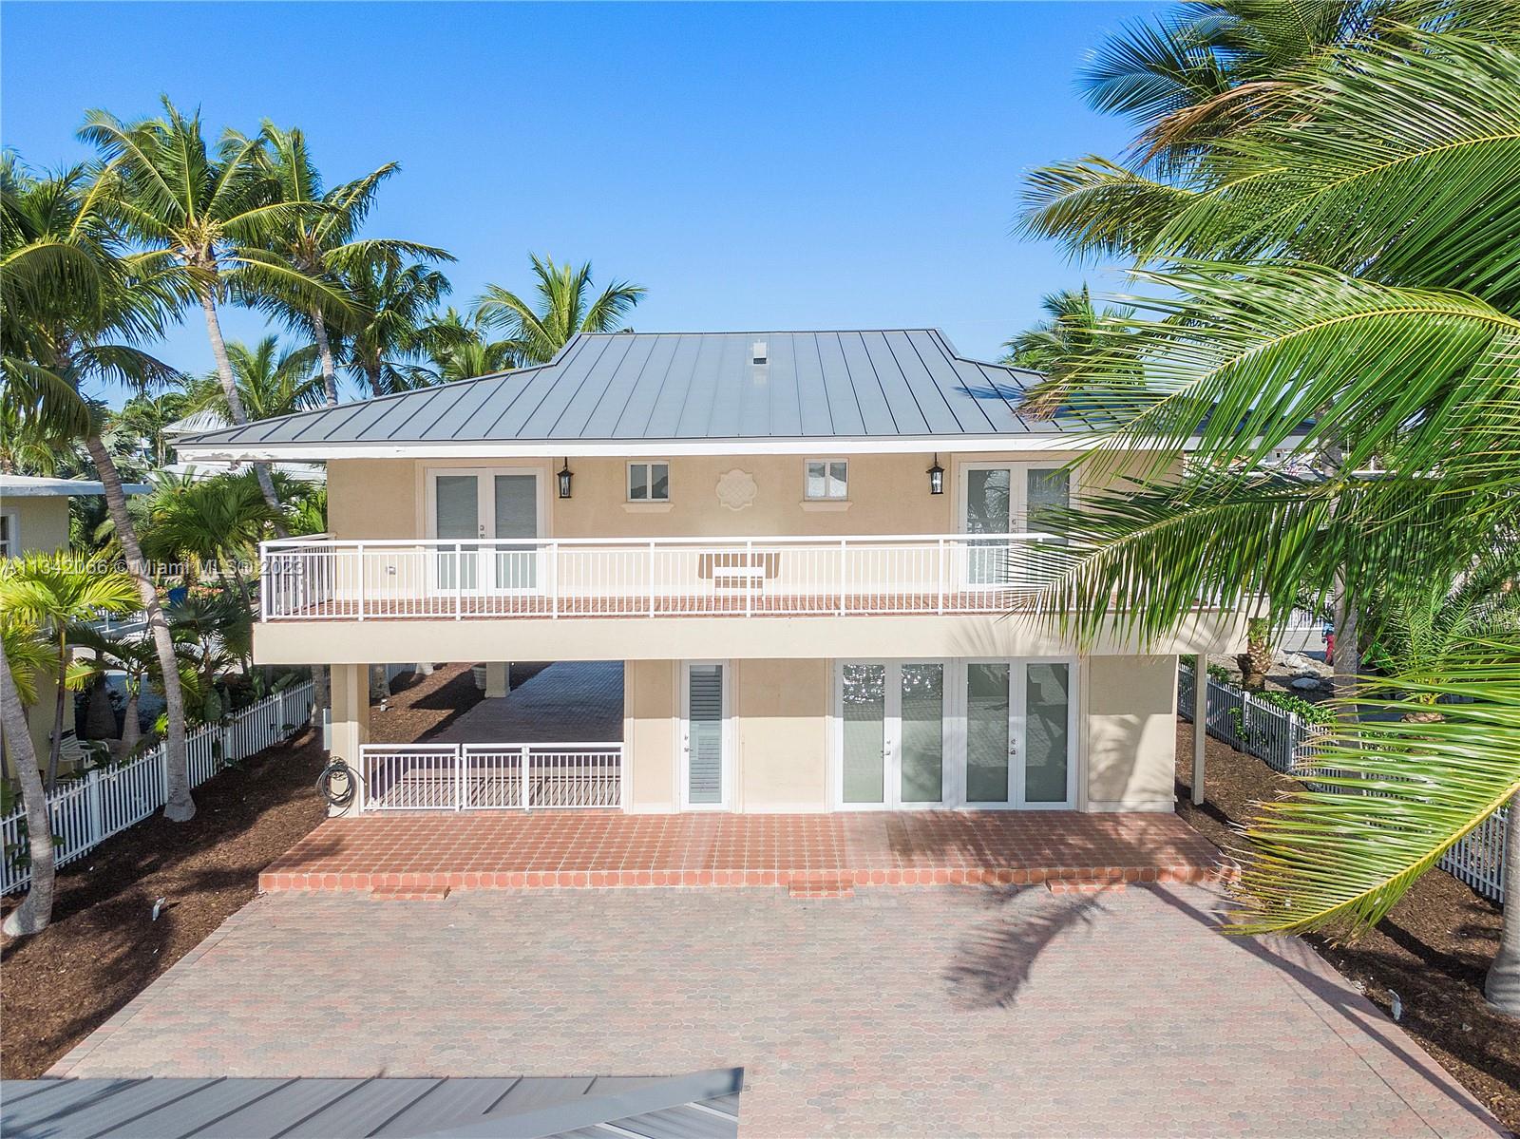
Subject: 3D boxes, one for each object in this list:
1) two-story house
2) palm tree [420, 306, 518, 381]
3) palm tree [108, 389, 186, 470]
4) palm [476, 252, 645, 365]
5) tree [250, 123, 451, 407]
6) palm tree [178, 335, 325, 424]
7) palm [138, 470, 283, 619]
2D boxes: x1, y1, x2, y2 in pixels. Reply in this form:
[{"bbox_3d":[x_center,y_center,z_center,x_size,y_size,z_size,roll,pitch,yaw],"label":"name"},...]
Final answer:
[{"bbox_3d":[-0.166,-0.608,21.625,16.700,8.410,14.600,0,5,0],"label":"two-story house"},{"bbox_3d":[-10.502,-3.610,38.834,3.970,12.010,3.970,0,5,0],"label":"palm tree"},{"bbox_3d":[-24.058,-2.478,41.940,3.230,9.320,3.230,0,5,0],"label":"palm tree"},{"bbox_3d":[-6.468,-3.789,34.805,5.680,13.020,5.680,0,5,0],"label":"palm"},{"bbox_3d":[-10.238,-3.807,26.575,5.330,14.450,5.330,0,5,0],"label":"tree"},{"bbox_3d":[-17.486,-2.767,36.898,5.300,10.700,5.300,0,5,0],"label":"palm tree"},{"bbox_3d":[-11.595,0.843,22.650,3.080,5.850,3.080,0,5,0],"label":"palm"}]

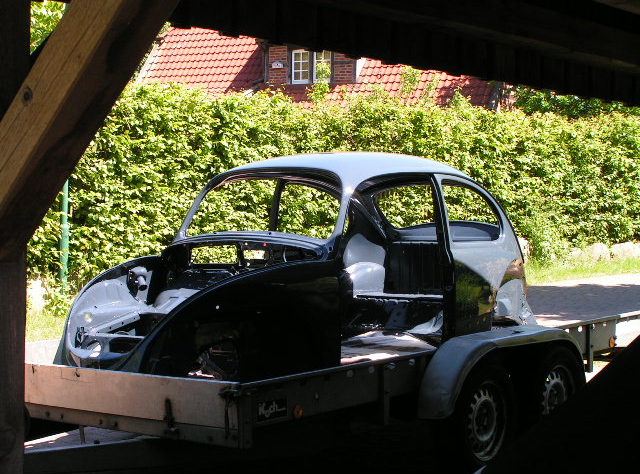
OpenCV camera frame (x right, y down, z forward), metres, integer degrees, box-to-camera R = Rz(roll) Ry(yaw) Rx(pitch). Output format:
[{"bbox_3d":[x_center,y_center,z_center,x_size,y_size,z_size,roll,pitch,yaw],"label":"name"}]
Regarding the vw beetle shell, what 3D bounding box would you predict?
[{"bbox_3d":[-0.005,0.154,7.155,1.380,1.220,3.500,-1,2,41],"label":"vw beetle shell"}]

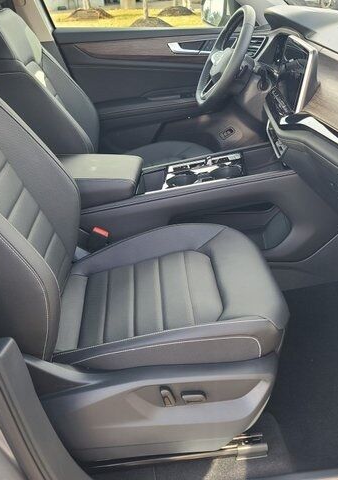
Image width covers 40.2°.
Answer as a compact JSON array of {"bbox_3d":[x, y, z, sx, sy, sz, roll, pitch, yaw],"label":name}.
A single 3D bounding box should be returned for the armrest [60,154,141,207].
[{"bbox_3d":[-0.255,-0.190,1.461,0.330,0.095,0.230,0,29,0],"label":"armrest"}]

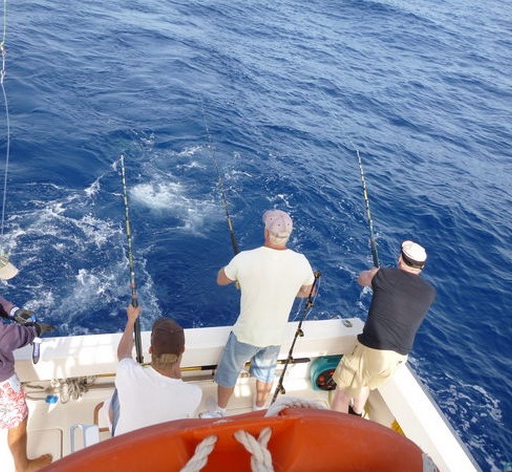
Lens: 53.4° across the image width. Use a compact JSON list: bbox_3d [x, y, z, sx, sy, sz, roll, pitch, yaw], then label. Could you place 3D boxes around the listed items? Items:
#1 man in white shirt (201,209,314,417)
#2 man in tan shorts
[{"bbox_3d":[-0.003,0.593,3.617,0.650,1.760,0.520,5,28,-7],"label":"man in white shirt"},{"bbox_3d":[0.890,0.752,3.830,0.620,1.680,0.600,-5,31,-24],"label":"man in tan shorts"}]

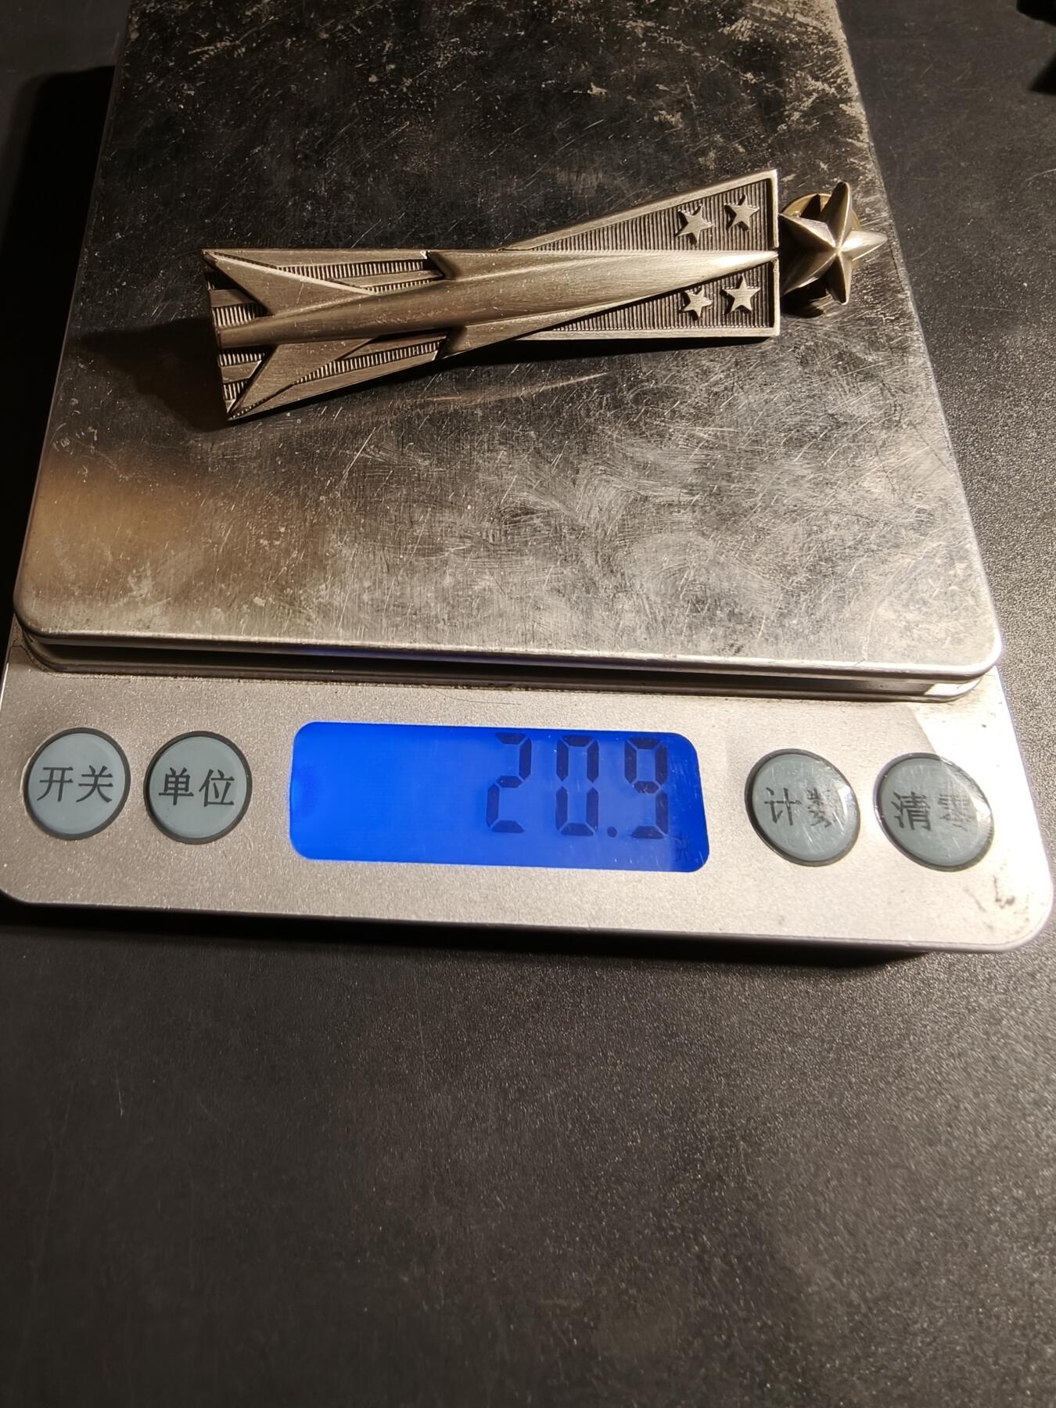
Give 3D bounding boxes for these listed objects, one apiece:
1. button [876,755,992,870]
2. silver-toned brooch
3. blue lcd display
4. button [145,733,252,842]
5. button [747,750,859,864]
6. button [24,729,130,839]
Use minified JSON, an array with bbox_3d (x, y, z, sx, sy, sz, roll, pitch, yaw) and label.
[{"bbox_3d":[0.041,0.011,0.093,0.011,0.002,0.011,1,67,-1],"label":"button"},{"bbox_3d":[0.004,-0.046,0.106,0.076,0.009,0.025,-11,68,-6],"label":"silver-toned brooch"},{"bbox_3d":[-0.003,0.009,0.093,0.041,0.002,0.014,1,67,-1],"label":"blue lcd display"},{"bbox_3d":[-0.033,0.008,0.092,0.011,0.002,0.011,1,67,-1],"label":"button"},{"bbox_3d":[0.028,0.010,0.093,0.011,0.002,0.011,1,67,-1],"label":"button"},{"bbox_3d":[-0.044,0.008,0.092,0.011,0.002,0.011,1,67,-1],"label":"button"}]

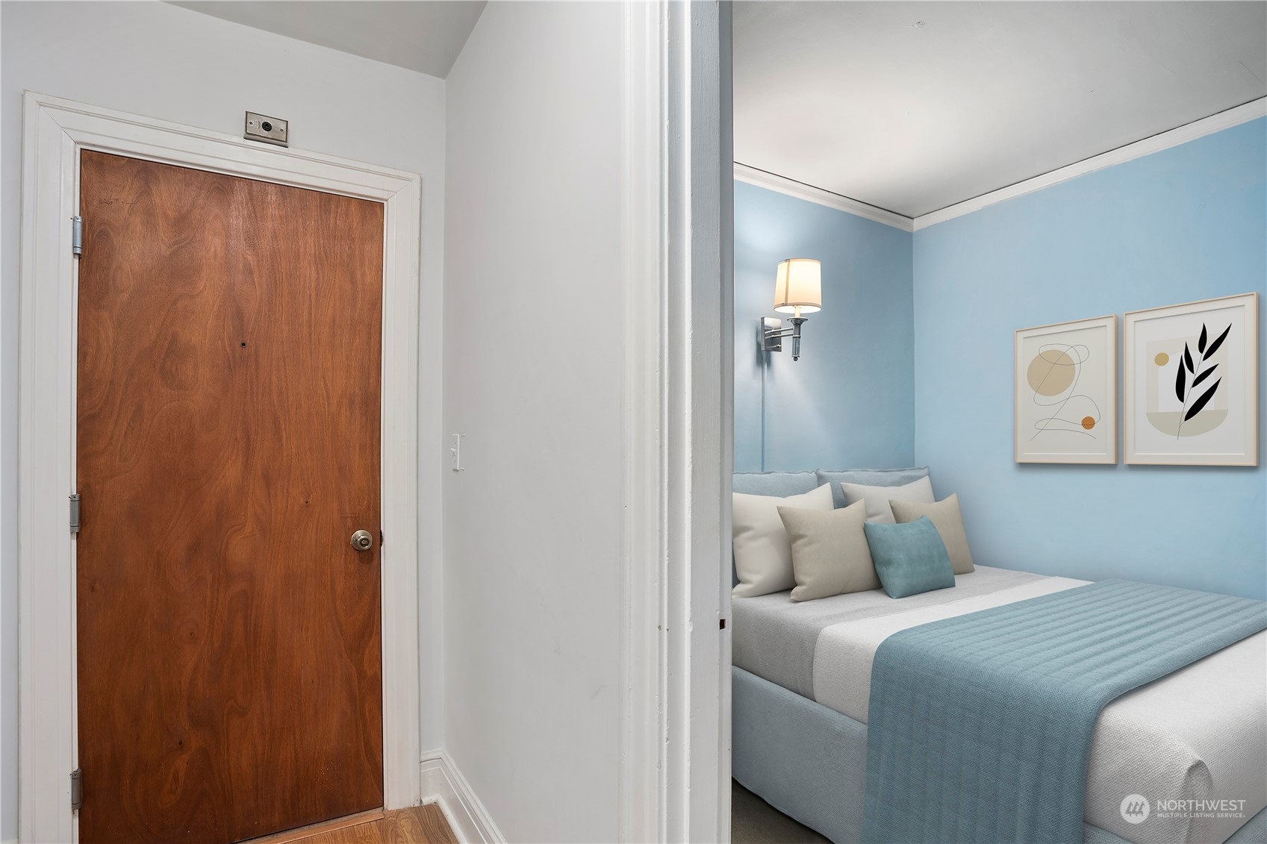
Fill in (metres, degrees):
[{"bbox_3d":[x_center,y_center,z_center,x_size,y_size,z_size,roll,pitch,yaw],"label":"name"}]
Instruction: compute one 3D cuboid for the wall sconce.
[{"bbox_3d":[0.716,-0.482,2.670,0.211,0.420,0.245,1,-1,-32],"label":"wall sconce"}]

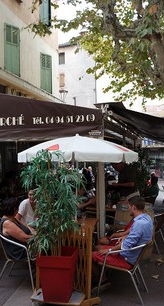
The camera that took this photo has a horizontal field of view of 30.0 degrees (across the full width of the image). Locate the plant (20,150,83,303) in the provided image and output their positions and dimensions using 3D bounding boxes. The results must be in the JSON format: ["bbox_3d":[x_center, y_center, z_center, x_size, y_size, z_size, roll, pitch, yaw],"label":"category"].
[{"bbox_3d":[-0.365,0.871,3.773,0.700,1.780,0.660,0,-2,-7],"label":"plant"}]

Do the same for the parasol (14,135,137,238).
[{"bbox_3d":[-0.078,0.769,5.270,2.100,2.182,2.100,0,-3,0],"label":"parasol"}]

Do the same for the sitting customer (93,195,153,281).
[{"bbox_3d":[0.547,1.222,4.121,0.740,1.280,0.520,-1,-2,24],"label":"sitting customer"}]

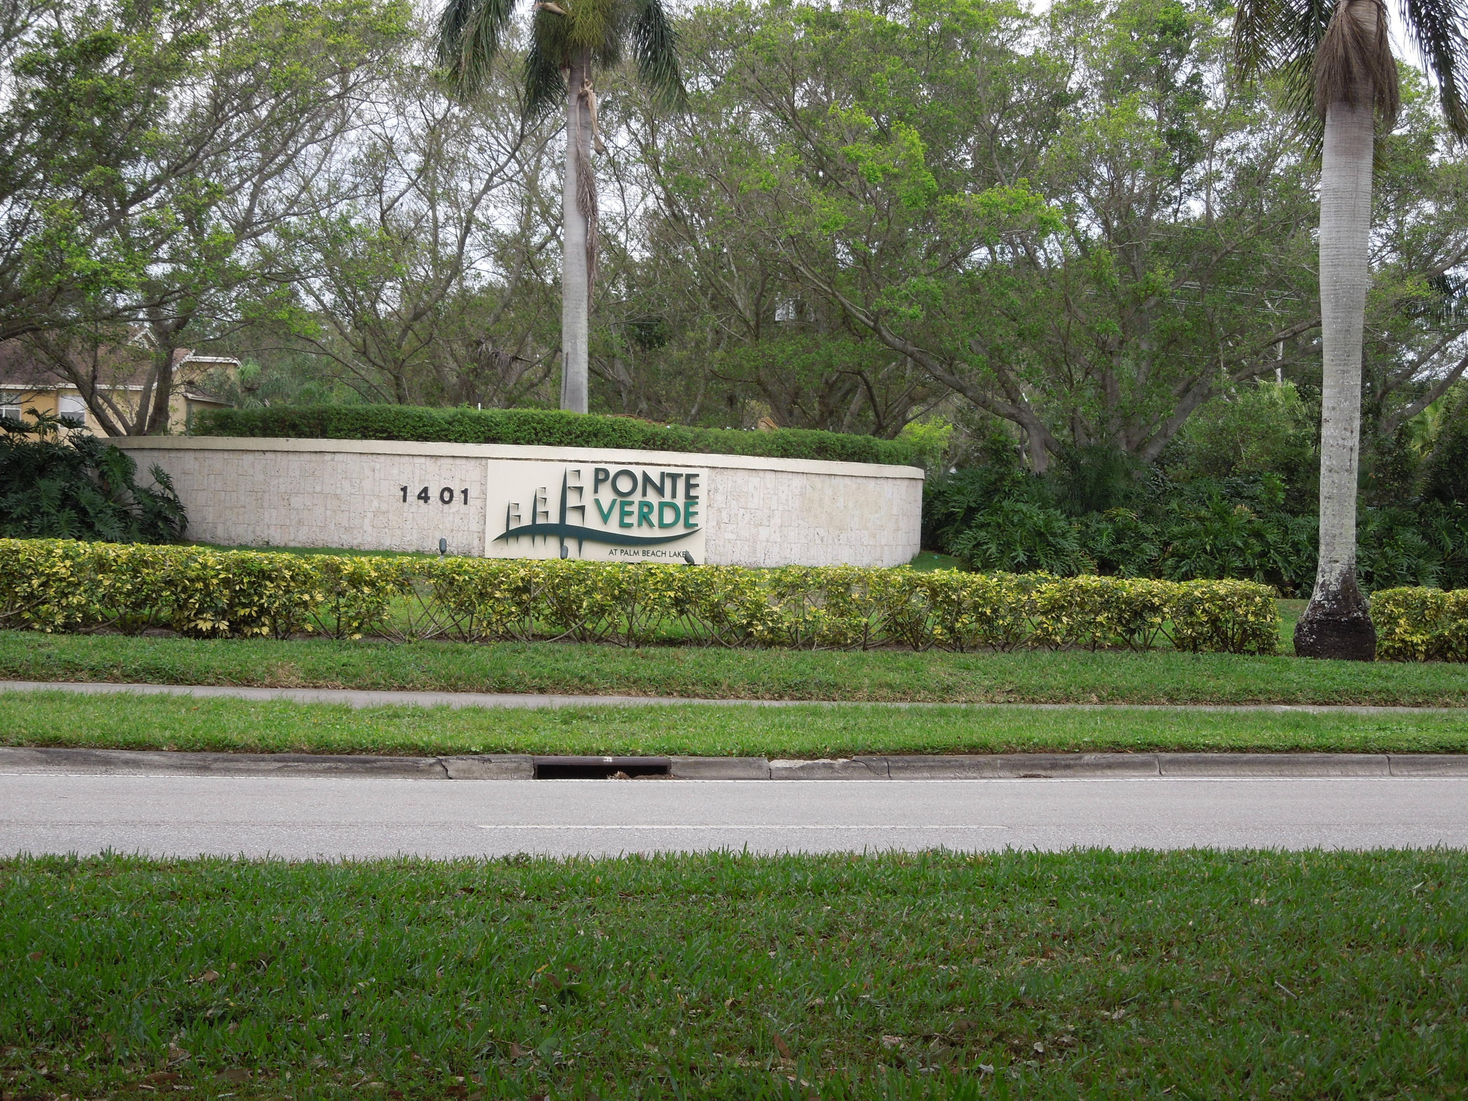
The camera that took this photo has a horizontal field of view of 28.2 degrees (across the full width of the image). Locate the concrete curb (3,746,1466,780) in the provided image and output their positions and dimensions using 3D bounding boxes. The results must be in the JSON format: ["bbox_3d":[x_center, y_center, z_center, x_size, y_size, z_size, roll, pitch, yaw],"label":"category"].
[{"bbox_3d":[0.000,1.520,20.650,10.350,0.180,0.320,0,0,1],"label":"concrete curb"}]

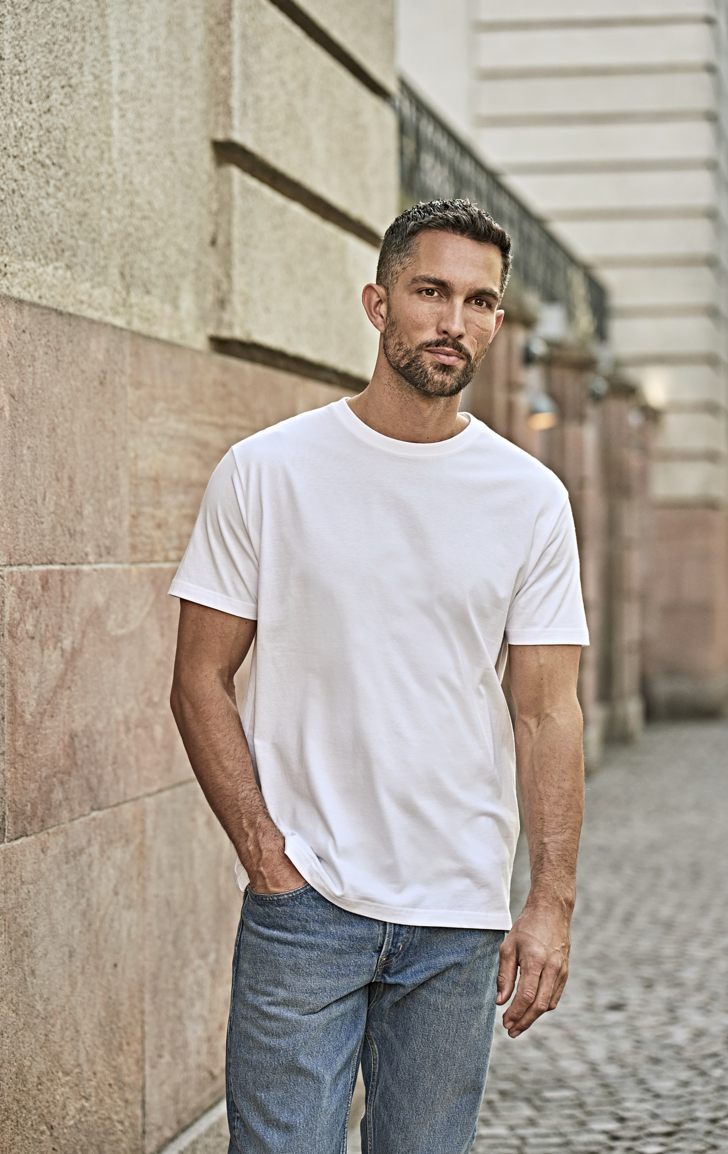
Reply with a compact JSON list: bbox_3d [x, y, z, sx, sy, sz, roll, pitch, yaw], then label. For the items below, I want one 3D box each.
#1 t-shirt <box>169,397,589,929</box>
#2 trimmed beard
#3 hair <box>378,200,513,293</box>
[{"bbox_3d":[0.020,0.108,3.580,0.520,0.675,0.285,0,1,-13],"label":"t-shirt"},{"bbox_3d":[0.093,-0.279,3.520,0.135,0.100,0.100,10,0,-13],"label":"trimmed beard"},{"bbox_3d":[0.103,-0.410,3.580,0.162,0.150,0.195,10,0,-13],"label":"hair"}]

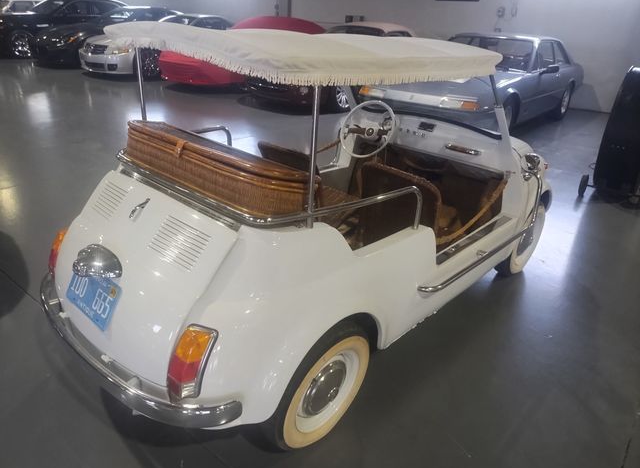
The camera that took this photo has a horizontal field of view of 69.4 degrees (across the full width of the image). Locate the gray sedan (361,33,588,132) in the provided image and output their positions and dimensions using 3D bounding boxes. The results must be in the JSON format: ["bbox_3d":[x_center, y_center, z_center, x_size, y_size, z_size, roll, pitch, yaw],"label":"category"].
[{"bbox_3d":[2.566,-2.321,6.933,1.800,1.310,4.810,23,32,35],"label":"gray sedan"}]

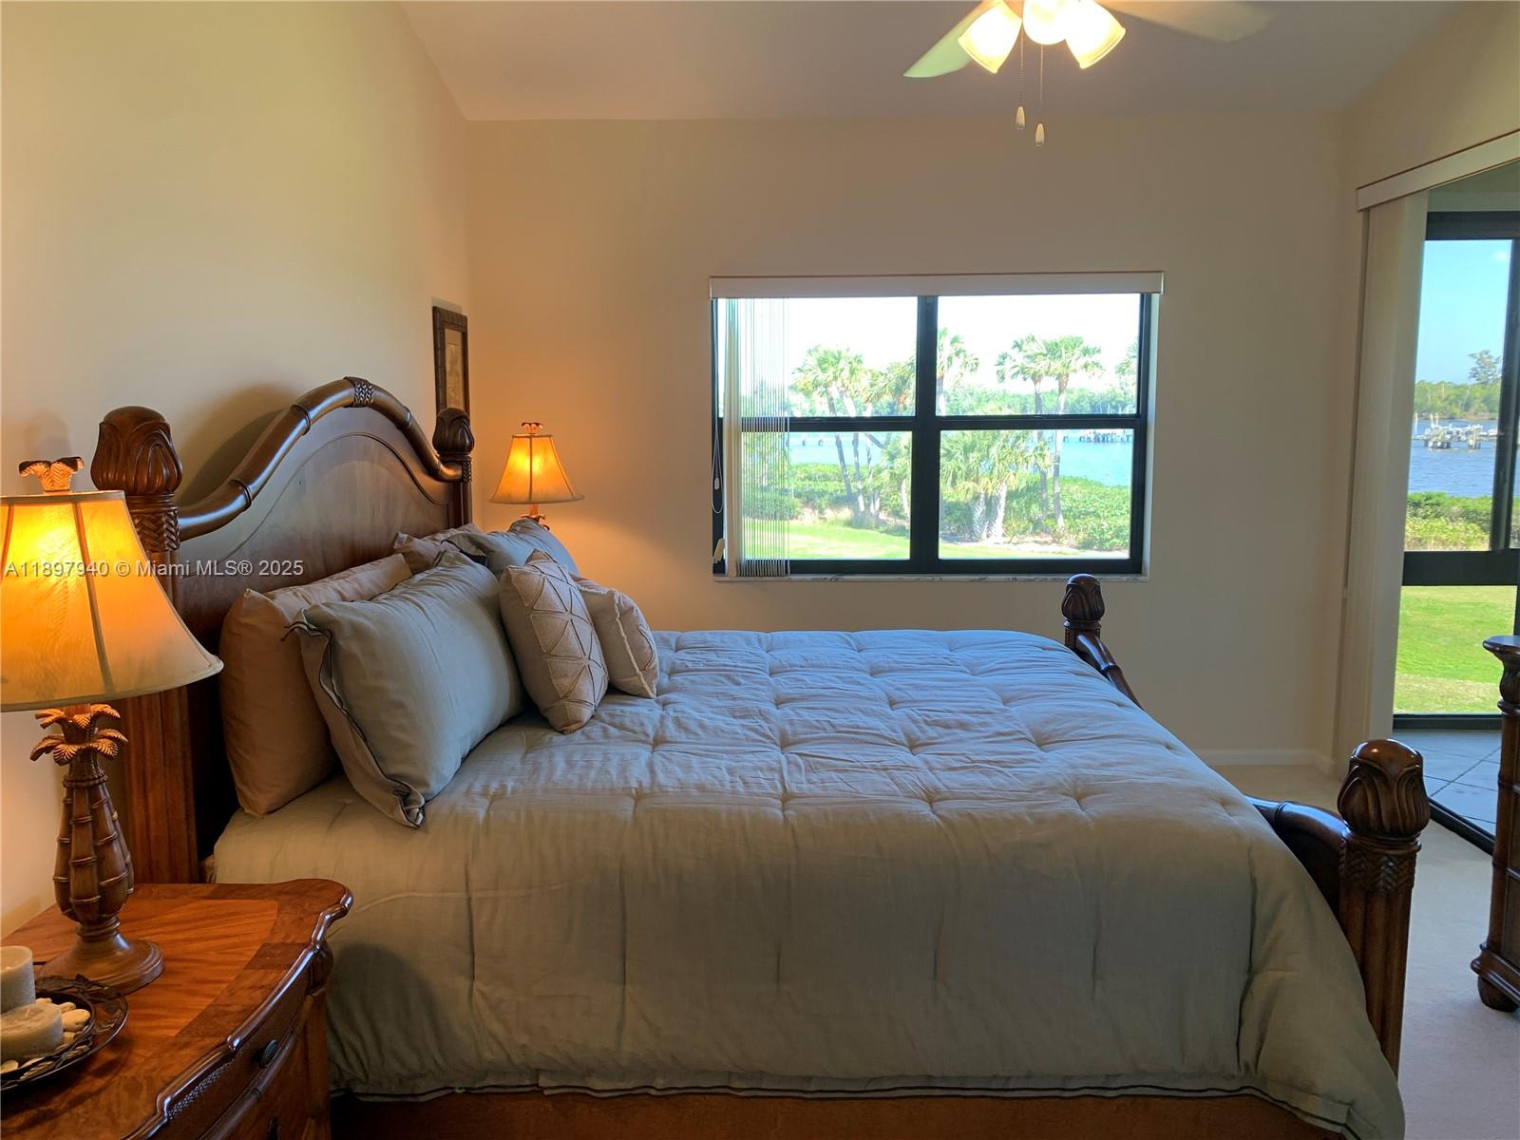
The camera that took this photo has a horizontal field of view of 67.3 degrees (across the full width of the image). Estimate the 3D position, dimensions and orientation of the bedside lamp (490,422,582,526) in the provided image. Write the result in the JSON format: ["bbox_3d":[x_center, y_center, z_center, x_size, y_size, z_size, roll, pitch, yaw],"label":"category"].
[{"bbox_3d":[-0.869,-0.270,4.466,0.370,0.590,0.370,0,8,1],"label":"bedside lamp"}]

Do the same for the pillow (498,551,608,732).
[{"bbox_3d":[-0.544,0.175,2.980,0.150,0.430,0.420,-25,7,4],"label":"pillow"}]

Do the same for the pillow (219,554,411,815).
[{"bbox_3d":[-0.943,0.196,2.634,0.200,0.460,0.880,-7,8,2],"label":"pillow"}]

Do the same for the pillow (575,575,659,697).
[{"bbox_3d":[-0.421,0.176,3.291,0.140,0.320,0.430,-22,15,-17],"label":"pillow"}]

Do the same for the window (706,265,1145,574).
[{"bbox_3d":[0.736,-0.601,4.886,1.900,1.272,0.130,0,8,1],"label":"window"}]

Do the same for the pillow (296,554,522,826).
[{"bbox_3d":[-0.748,0.215,2.634,0.210,0.500,0.920,-27,7,4],"label":"pillow"}]

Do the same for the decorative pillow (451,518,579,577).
[{"bbox_3d":[-0.723,0.075,3.553,0.210,0.500,0.900,-27,7,4],"label":"decorative pillow"}]

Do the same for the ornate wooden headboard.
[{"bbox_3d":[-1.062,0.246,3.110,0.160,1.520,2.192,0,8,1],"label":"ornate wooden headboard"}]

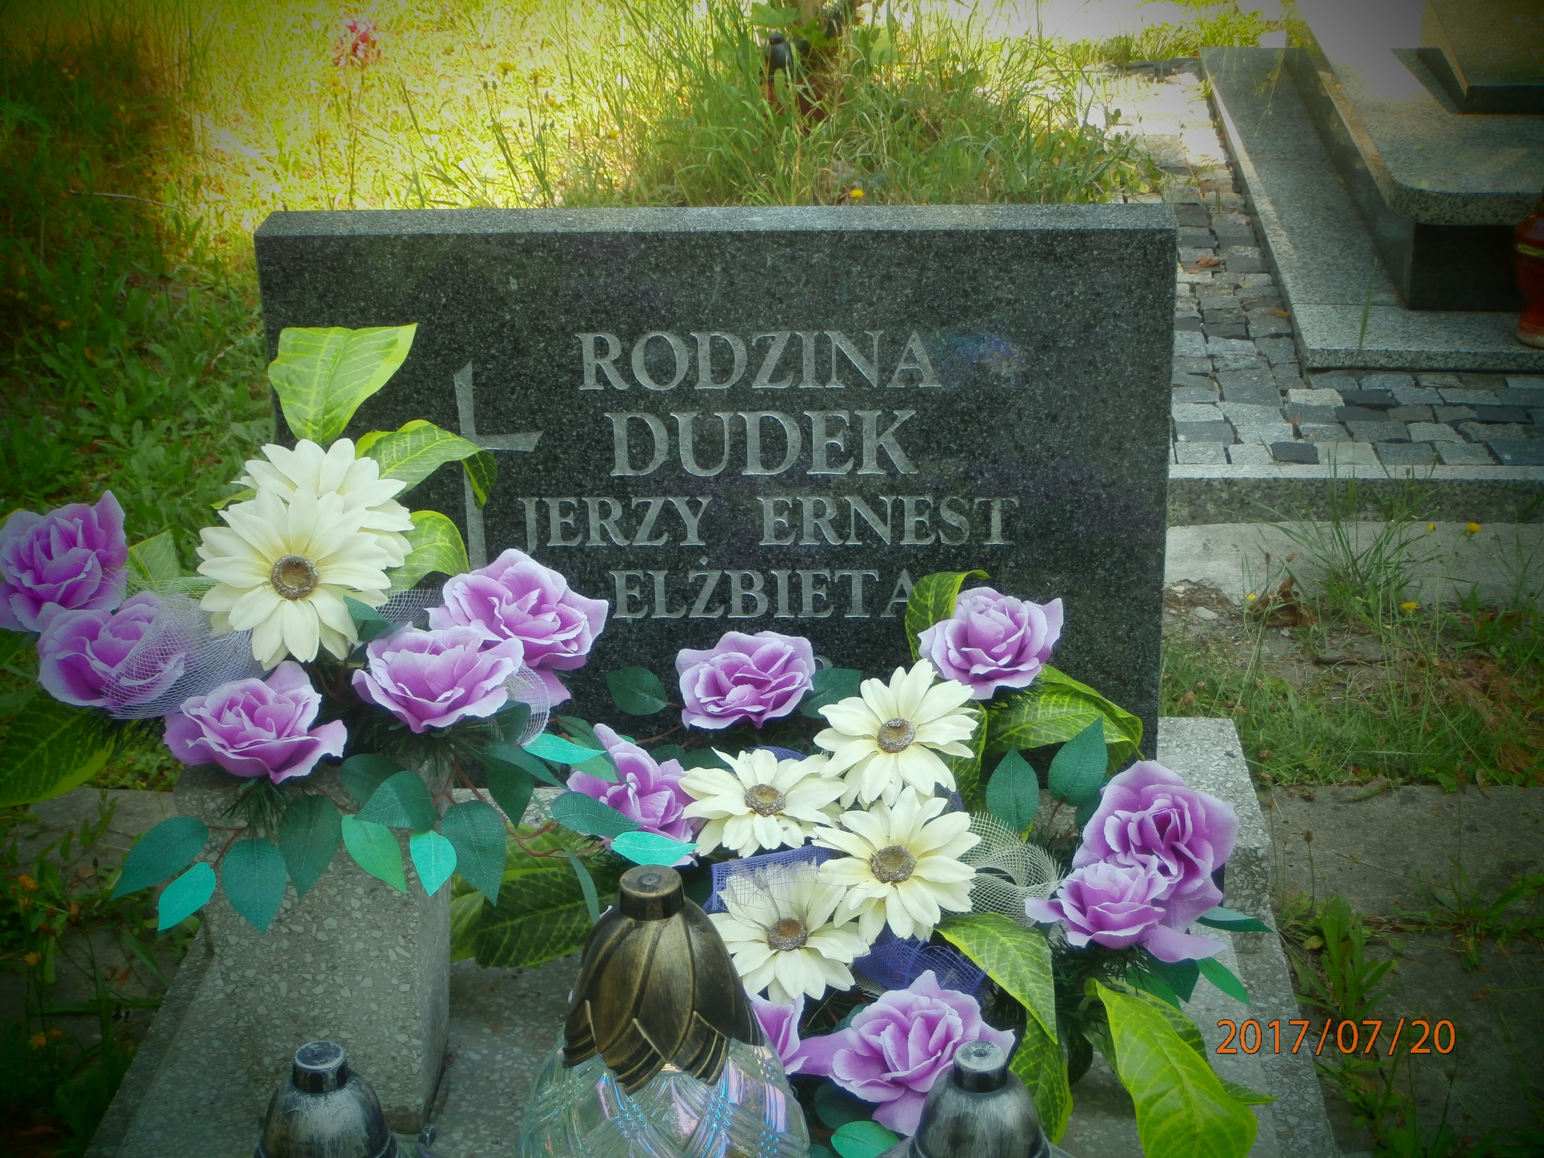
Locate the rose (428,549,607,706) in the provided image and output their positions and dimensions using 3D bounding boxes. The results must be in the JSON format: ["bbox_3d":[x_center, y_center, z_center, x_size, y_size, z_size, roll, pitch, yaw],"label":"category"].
[{"bbox_3d":[-0.173,0.032,1.748,0.117,0.078,0.110,5,50,1],"label":"rose"}]

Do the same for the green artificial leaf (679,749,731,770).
[{"bbox_3d":[-0.049,0.145,1.994,0.055,0.040,0.012,5,-17,5],"label":"green artificial leaf"}]

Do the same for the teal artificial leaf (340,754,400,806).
[{"bbox_3d":[-0.266,0.136,1.706,0.058,0.040,0.012,17,-4,5],"label":"teal artificial leaf"}]

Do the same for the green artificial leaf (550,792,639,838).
[{"bbox_3d":[-0.124,0.166,1.786,0.066,0.012,0.040,14,43,19],"label":"green artificial leaf"}]

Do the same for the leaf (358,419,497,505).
[{"bbox_3d":[-0.203,-0.067,1.500,0.080,0.040,0.055,4,38,-4],"label":"leaf"}]

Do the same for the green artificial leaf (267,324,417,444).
[{"bbox_3d":[-0.254,-0.112,1.500,0.088,0.085,0.045,-1,6,0],"label":"green artificial leaf"}]

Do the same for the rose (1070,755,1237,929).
[{"bbox_3d":[0.238,0.165,1.580,0.095,0.097,0.056,-4,-20,-9],"label":"rose"}]

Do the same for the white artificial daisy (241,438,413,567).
[{"bbox_3d":[-0.261,-0.035,1.490,0.100,0.098,0.040,-3,-19,-5],"label":"white artificial daisy"}]

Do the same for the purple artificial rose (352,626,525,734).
[{"bbox_3d":[-0.188,0.057,1.430,0.095,0.055,0.082,-1,39,0],"label":"purple artificial rose"}]

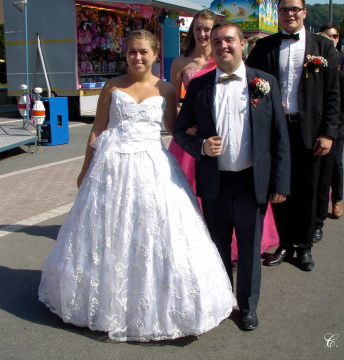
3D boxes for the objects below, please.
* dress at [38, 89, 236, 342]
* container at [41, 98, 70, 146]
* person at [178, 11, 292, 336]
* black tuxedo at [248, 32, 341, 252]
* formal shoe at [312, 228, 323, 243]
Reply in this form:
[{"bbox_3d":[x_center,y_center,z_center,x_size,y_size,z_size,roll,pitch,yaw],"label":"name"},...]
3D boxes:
[{"bbox_3d":[-0.210,0.130,3.777,1.150,1.337,1.060,1,10,8],"label":"dress"},{"bbox_3d":[-2.317,-1.162,12.494,0.360,0.918,0.580,6,11,30],"label":"container"},{"bbox_3d":[0.348,-0.036,3.667,0.660,1.703,0.450,2,10,14],"label":"person"},{"bbox_3d":[0.877,-0.267,4.774,0.740,1.661,0.420,3,10,15],"label":"black tuxedo"},{"bbox_3d":[1.256,0.448,5.526,0.110,0.115,0.300,2,10,14],"label":"formal shoe"}]

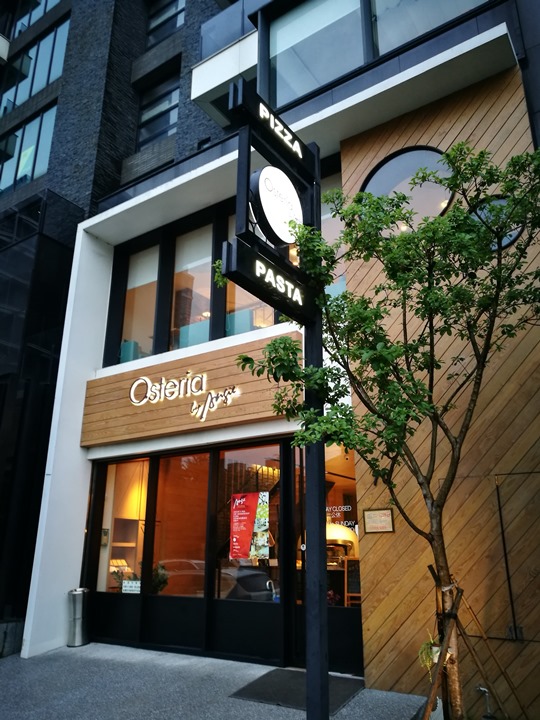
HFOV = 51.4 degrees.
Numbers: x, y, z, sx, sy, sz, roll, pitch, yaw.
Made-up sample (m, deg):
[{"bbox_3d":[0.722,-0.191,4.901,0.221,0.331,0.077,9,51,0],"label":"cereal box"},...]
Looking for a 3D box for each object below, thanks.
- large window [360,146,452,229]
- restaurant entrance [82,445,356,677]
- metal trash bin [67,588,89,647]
[{"bbox_3d":[1.675,-2.084,6.972,1.210,1.204,0.120,-12,-22,31],"label":"large window"},{"bbox_3d":[-0.920,2.546,7.702,4.781,2.719,0.200,-12,-22,31],"label":"restaurant entrance"},{"bbox_3d":[-2.779,3.733,8.151,0.228,0.755,0.228,-12,-22,31],"label":"metal trash bin"}]

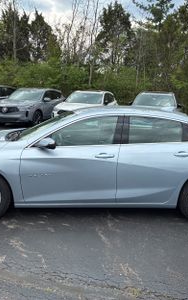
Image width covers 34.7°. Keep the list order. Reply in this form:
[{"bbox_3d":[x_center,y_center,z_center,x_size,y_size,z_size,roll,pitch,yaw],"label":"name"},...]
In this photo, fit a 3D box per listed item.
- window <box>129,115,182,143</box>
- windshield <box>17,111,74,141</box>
[{"bbox_3d":[0.783,-0.243,3.776,0.690,0.370,0.060,2,-16,-4],"label":"window"},{"bbox_3d":[-0.728,-0.407,4.402,0.950,0.140,1.420,-27,12,2],"label":"windshield"}]

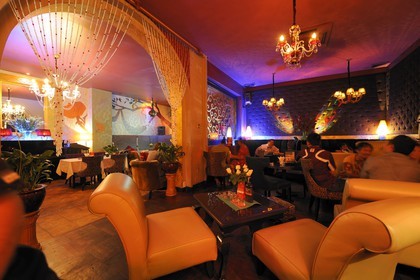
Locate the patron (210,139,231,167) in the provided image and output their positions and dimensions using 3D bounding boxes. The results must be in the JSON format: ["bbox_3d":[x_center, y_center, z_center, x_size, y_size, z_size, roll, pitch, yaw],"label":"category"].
[{"bbox_3d":[0.310,0.573,4.600,0.500,1.250,0.740,0,0,20],"label":"patron"}]

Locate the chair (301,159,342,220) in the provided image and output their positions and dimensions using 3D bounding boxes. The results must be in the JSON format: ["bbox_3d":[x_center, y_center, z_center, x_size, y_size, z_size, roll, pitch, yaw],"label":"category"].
[{"bbox_3d":[1.840,0.759,2.578,0.570,0.900,0.520,0,0,16],"label":"chair"}]

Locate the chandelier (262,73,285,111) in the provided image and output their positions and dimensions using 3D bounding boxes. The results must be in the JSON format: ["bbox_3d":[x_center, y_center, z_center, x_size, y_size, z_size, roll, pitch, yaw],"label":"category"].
[{"bbox_3d":[2.184,-1.653,5.600,0.700,1.270,0.700,0,1,29],"label":"chandelier"}]

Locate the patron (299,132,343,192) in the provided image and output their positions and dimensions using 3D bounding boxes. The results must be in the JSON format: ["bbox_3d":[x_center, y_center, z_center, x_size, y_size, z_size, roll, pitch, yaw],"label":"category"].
[{"bbox_3d":[1.870,0.539,2.608,0.700,1.340,0.500,0,0,2],"label":"patron"}]

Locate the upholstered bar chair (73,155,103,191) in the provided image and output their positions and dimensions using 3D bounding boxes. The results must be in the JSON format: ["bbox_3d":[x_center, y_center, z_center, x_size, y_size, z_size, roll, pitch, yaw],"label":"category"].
[{"bbox_3d":[-3.119,0.776,4.212,0.570,0.840,0.520,0,1,29],"label":"upholstered bar chair"}]

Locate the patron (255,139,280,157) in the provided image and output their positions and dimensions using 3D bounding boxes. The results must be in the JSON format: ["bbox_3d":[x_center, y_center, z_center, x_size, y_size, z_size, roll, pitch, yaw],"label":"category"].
[{"bbox_3d":[1.866,0.588,5.300,0.620,1.200,0.720,0,0,16],"label":"patron"}]

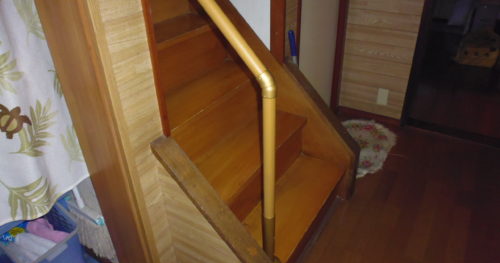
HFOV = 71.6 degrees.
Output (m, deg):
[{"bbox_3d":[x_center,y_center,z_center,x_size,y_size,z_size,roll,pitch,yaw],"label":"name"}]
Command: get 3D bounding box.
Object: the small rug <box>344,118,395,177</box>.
[{"bbox_3d":[0.695,0.091,2.284,0.454,0.020,0.750,17,36,29],"label":"small rug"}]

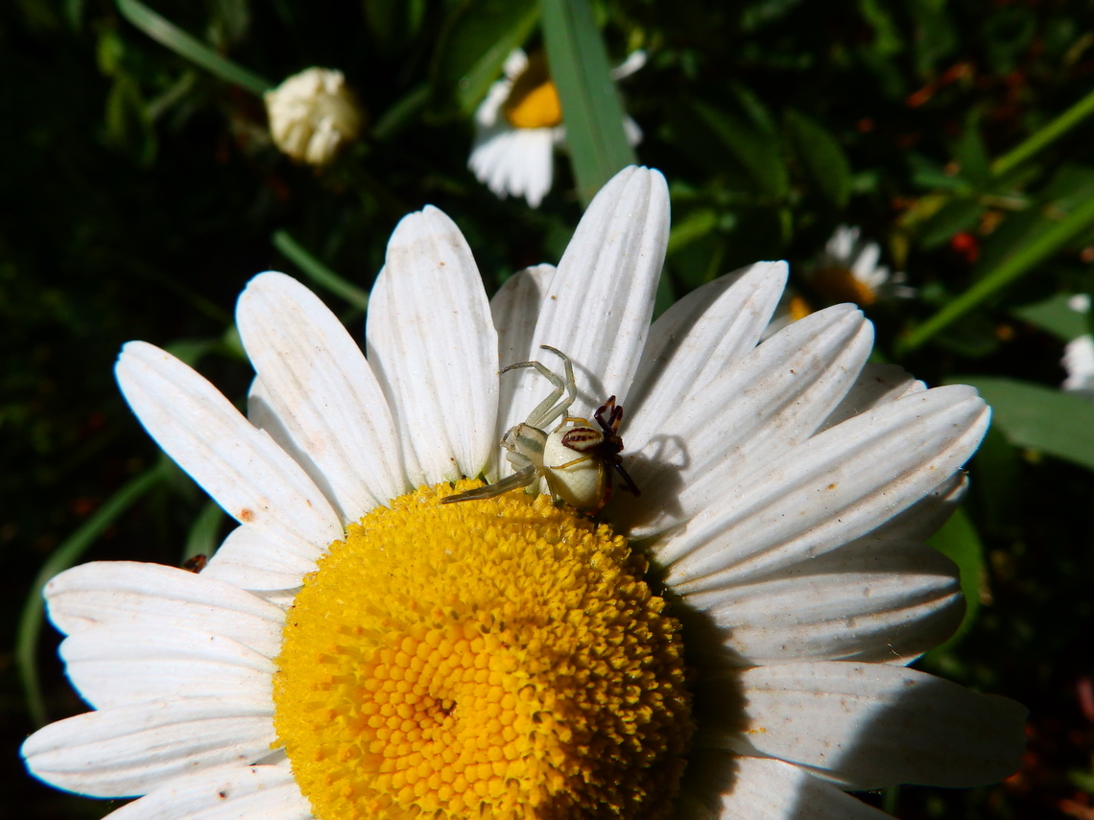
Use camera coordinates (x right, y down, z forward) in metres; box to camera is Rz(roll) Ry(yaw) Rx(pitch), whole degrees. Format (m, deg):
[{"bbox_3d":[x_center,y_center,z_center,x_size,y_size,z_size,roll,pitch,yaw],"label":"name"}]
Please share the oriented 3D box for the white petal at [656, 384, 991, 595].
[{"bbox_3d":[0.013,0.004,0.049,0.018,0.003,0.005,-29,78,7],"label":"white petal"}]

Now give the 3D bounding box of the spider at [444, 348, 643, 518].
[{"bbox_3d":[0.000,0.001,0.049,0.007,0.004,0.008,24,69,-9],"label":"spider"}]

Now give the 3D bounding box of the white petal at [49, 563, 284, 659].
[{"bbox_3d":[-0.023,0.012,0.060,0.016,0.005,0.003,8,1,13],"label":"white petal"}]

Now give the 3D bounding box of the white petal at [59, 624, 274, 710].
[{"bbox_3d":[-0.022,0.015,0.059,0.014,0.005,0.003,1,-1,13],"label":"white petal"}]

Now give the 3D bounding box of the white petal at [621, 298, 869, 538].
[{"bbox_3d":[0.010,0.001,0.050,0.016,0.002,0.005,-42,77,4],"label":"white petal"}]

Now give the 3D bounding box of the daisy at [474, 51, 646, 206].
[{"bbox_3d":[0.002,-0.062,0.220,0.040,0.018,0.040,0,45,0],"label":"daisy"}]

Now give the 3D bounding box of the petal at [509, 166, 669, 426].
[{"bbox_3d":[0.003,-0.005,0.054,0.006,0.017,0.003,16,3,13],"label":"petal"}]

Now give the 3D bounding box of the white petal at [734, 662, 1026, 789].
[{"bbox_3d":[0.016,0.016,0.050,0.015,0.006,0.003,1,-1,13],"label":"white petal"}]

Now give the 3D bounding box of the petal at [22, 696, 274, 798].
[{"bbox_3d":[-0.024,0.020,0.060,0.017,0.005,0.003,-10,-3,13],"label":"petal"}]

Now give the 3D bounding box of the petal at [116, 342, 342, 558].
[{"bbox_3d":[-0.018,0.002,0.056,0.018,0.002,0.005,38,91,14],"label":"petal"}]

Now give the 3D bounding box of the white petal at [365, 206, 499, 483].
[{"bbox_3d":[-0.006,-0.004,0.055,0.007,0.002,0.015,-6,81,11],"label":"white petal"}]

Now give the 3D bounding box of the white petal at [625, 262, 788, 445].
[{"bbox_3d":[0.008,-0.001,0.052,0.006,0.002,0.015,34,90,14],"label":"white petal"}]

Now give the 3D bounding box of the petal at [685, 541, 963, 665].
[{"bbox_3d":[0.014,0.010,0.051,0.014,0.005,0.003,-5,-2,13],"label":"petal"}]

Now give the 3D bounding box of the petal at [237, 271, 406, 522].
[{"bbox_3d":[-0.013,-0.001,0.056,0.006,0.002,0.016,-32,77,6],"label":"petal"}]

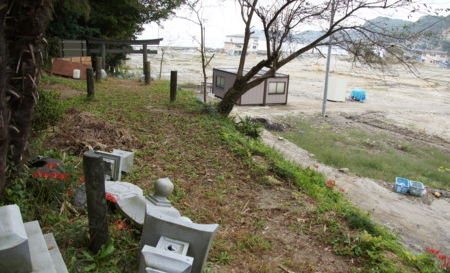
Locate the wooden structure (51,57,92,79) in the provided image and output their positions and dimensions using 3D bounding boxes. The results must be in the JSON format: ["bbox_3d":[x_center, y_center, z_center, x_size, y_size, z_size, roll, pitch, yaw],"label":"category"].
[{"bbox_3d":[-5.419,-2.390,11.900,1.400,0.700,0.650,-5,18,-23],"label":"wooden structure"}]

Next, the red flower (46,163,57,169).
[{"bbox_3d":[-1.776,0.307,3.450,0.100,0.055,0.100,-6,18,-28],"label":"red flower"}]

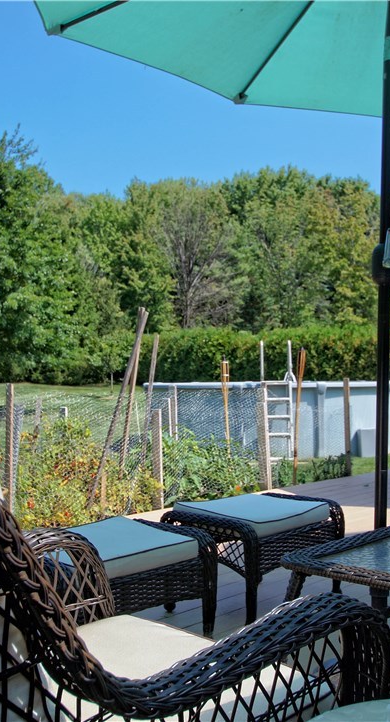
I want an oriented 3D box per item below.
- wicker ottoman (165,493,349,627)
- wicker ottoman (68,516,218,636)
[{"bbox_3d":[0.255,0.808,2.997,0.510,0.425,0.600,-2,-3,44],"label":"wicker ottoman"},{"bbox_3d":[-0.308,0.785,2.383,0.510,0.425,0.600,-2,-3,42],"label":"wicker ottoman"}]

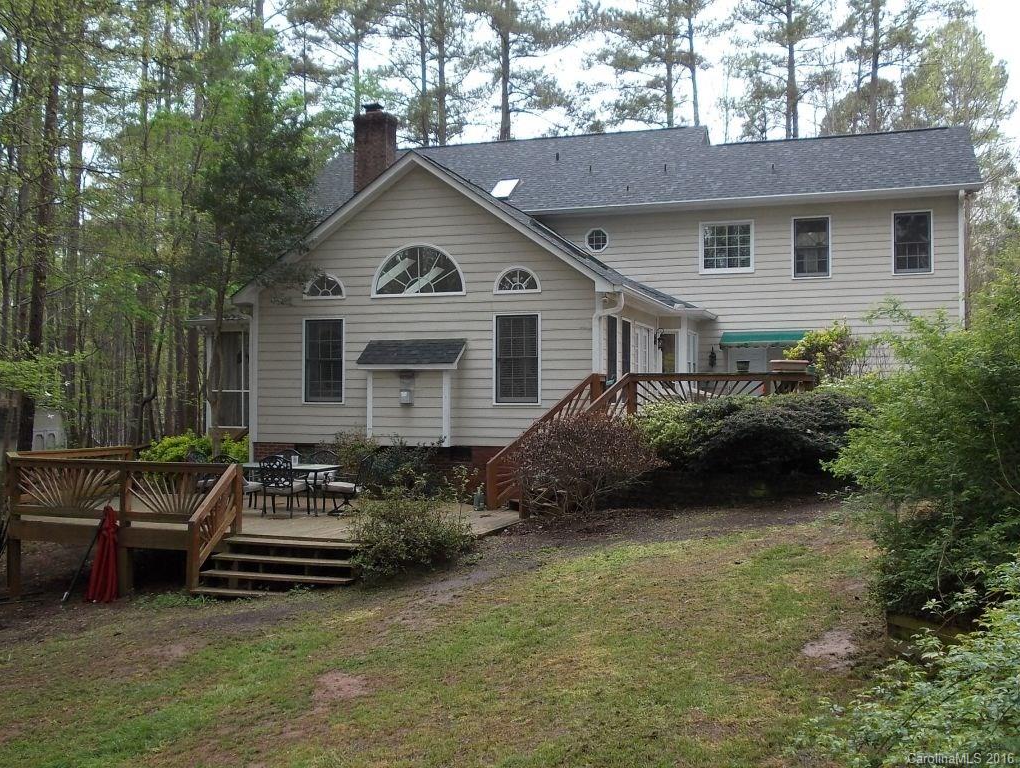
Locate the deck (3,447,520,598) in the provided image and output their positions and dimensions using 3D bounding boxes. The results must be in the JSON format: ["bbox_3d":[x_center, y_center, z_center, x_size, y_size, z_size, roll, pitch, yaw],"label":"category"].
[{"bbox_3d":[-3.233,1.974,17.048,6.900,1.850,6.100,0,-1,20],"label":"deck"}]

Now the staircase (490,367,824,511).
[{"bbox_3d":[2.073,0.919,17.160,5.100,2.200,2.200,0,-1,20],"label":"staircase"}]

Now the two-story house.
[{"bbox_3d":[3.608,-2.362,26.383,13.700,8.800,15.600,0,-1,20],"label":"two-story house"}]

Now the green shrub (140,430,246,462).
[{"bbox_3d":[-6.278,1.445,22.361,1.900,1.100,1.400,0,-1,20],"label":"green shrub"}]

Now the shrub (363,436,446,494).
[{"bbox_3d":[-1.854,1.483,19.746,1.250,1.050,0.950,0,-1,20],"label":"shrub"}]

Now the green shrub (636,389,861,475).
[{"bbox_3d":[3.330,0.737,15.697,2.950,1.300,1.800,0,-1,20],"label":"green shrub"}]

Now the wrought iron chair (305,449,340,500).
[{"bbox_3d":[-2.992,1.532,18.031,0.540,0.900,0.580,0,-1,20],"label":"wrought iron chair"}]

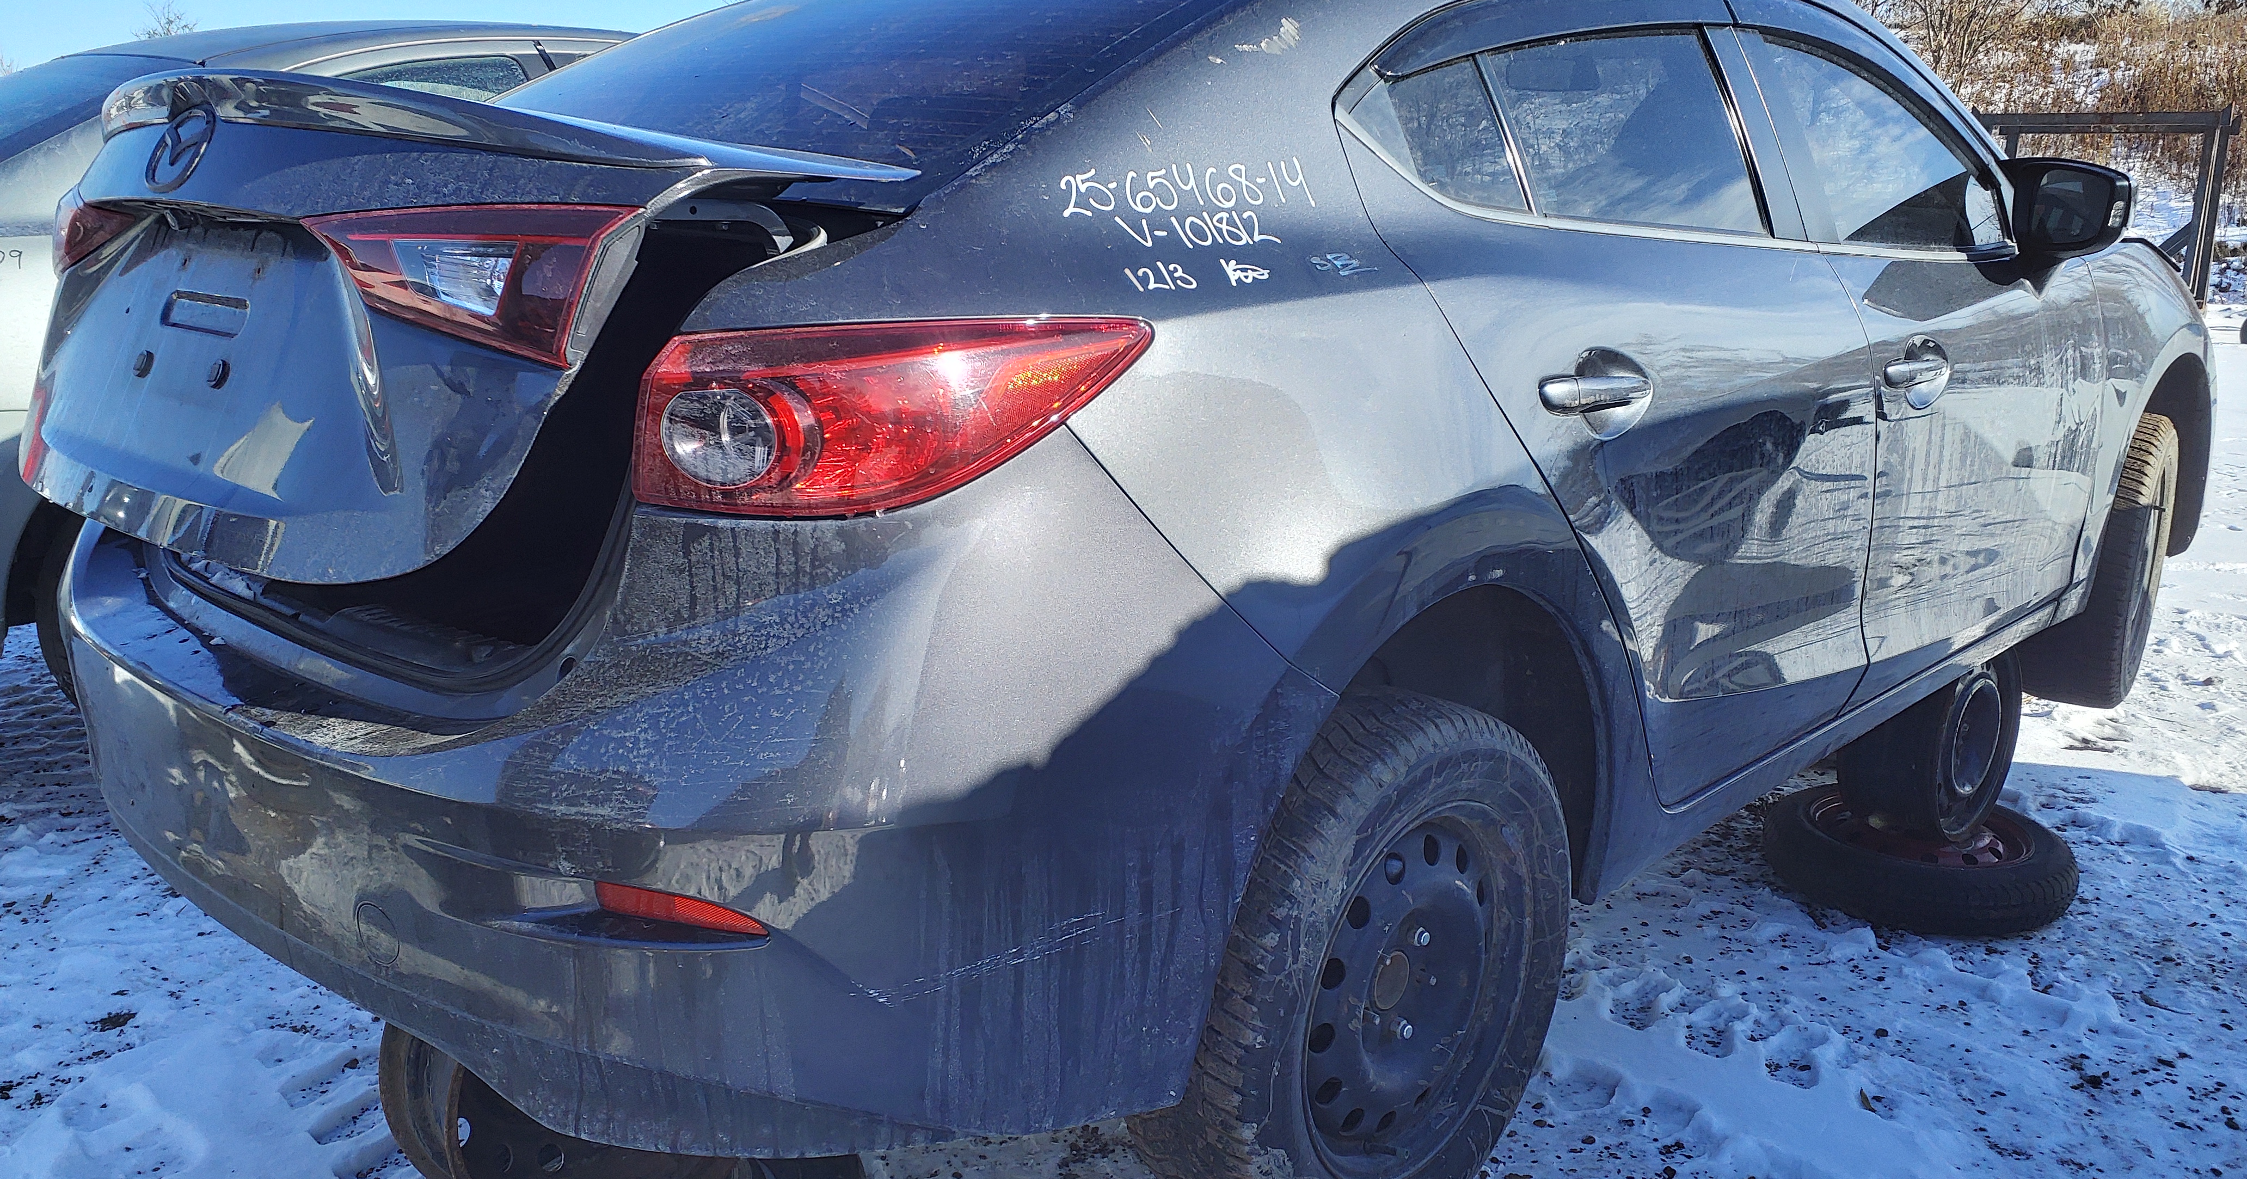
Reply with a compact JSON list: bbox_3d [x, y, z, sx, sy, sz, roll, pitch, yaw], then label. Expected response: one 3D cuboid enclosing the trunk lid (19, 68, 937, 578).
[{"bbox_3d":[-0.779,-0.307,1.825,1.250,0.500,0.600,13,20,43],"label":"trunk lid"}]

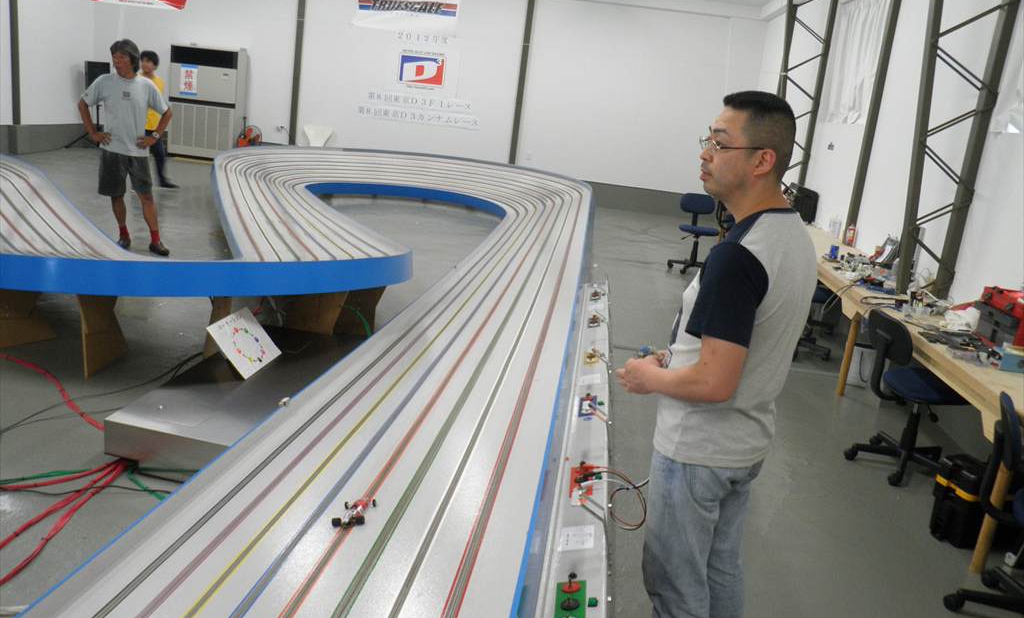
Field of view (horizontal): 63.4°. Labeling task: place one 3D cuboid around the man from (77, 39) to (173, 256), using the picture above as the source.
[{"bbox_3d":[-3.184,-1.352,6.918,0.700,1.720,0.400,1,15,-23],"label":"man"}]

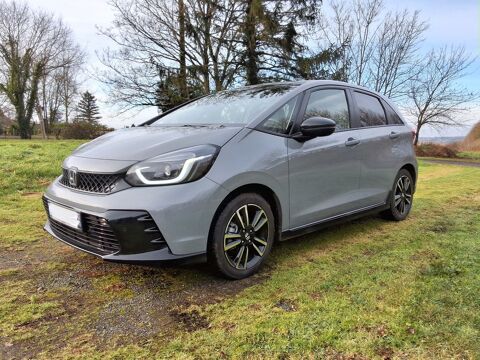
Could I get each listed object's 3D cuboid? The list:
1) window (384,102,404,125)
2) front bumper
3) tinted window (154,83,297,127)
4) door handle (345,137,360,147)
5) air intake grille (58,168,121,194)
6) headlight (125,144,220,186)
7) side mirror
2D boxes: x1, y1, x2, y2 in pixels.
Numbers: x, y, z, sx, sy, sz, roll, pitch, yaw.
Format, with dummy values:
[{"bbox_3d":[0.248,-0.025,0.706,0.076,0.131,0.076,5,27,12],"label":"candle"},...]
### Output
[{"bbox_3d":[1.685,-0.725,4.277,0.440,0.250,0.060,-7,-6,-44],"label":"window"},{"bbox_3d":[-0.914,0.194,2.822,0.720,0.520,1.680,-7,10,-44],"label":"front bumper"},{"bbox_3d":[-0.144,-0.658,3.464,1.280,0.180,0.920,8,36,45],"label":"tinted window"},{"bbox_3d":[1.022,-0.339,3.488,0.250,0.065,0.060,-7,10,-44],"label":"door handle"},{"bbox_3d":[-1.060,-0.006,2.652,0.160,0.150,0.830,-7,10,-44],"label":"air intake grille"},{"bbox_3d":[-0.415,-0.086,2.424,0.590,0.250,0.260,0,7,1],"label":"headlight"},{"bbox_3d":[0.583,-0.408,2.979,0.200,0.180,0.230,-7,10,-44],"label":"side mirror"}]

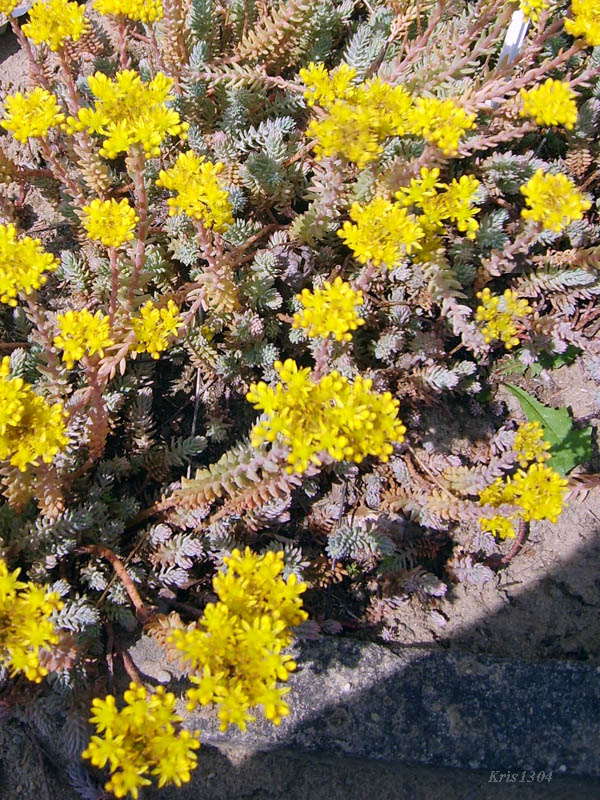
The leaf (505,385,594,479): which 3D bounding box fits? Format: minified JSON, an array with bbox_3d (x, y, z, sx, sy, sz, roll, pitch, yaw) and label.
[{"bbox_3d":[0.165,0.015,0.535,0.042,0.015,0.076,-26,62,-15],"label":"leaf"}]

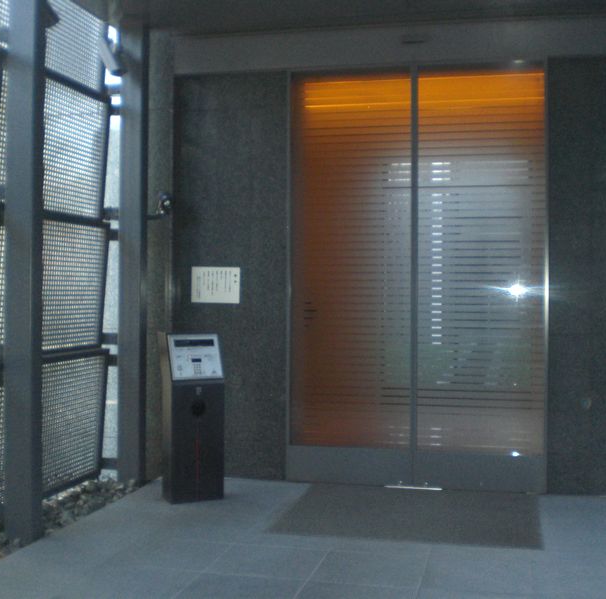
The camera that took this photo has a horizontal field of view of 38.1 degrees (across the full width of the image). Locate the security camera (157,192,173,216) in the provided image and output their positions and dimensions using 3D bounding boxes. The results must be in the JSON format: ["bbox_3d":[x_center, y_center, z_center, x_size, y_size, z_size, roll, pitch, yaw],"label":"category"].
[{"bbox_3d":[-1.079,-0.740,6.830,0.120,0.175,0.140,0,1,-24],"label":"security camera"}]

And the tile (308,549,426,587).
[{"bbox_3d":[0.377,1.494,4.846,0.580,0.020,0.561,0,1,13],"label":"tile"}]

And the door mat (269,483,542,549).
[{"bbox_3d":[0.755,1.461,6.039,1.705,0.015,1.395,0,1,13],"label":"door mat"}]

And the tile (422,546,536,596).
[{"bbox_3d":[0.944,1.498,4.718,0.580,0.020,0.561,0,1,13],"label":"tile"}]

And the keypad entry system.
[{"bbox_3d":[-0.780,0.427,6.380,0.383,0.335,0.070,0,-19,-26],"label":"keypad entry system"}]

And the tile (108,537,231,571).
[{"bbox_3d":[-0.761,1.486,5.103,0.580,0.020,0.561,0,1,13],"label":"tile"}]

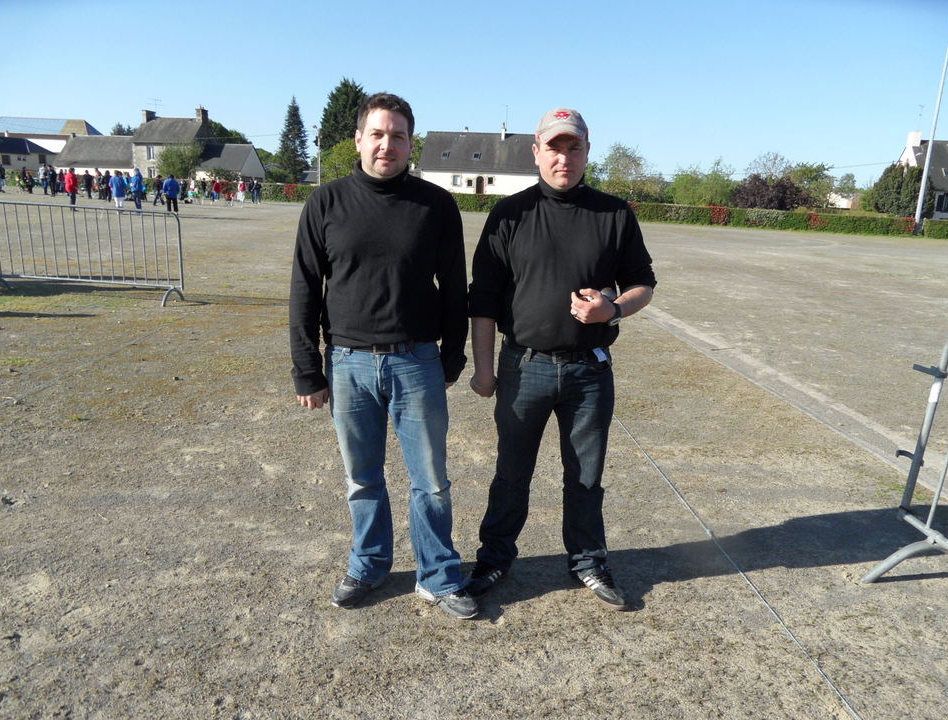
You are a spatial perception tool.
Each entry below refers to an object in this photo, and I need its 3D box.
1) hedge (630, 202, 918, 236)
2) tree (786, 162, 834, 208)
[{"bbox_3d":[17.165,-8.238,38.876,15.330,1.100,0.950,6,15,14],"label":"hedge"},{"bbox_3d":[21.399,-10.557,42.510,3.268,3.932,3.268,2,14,0],"label":"tree"}]

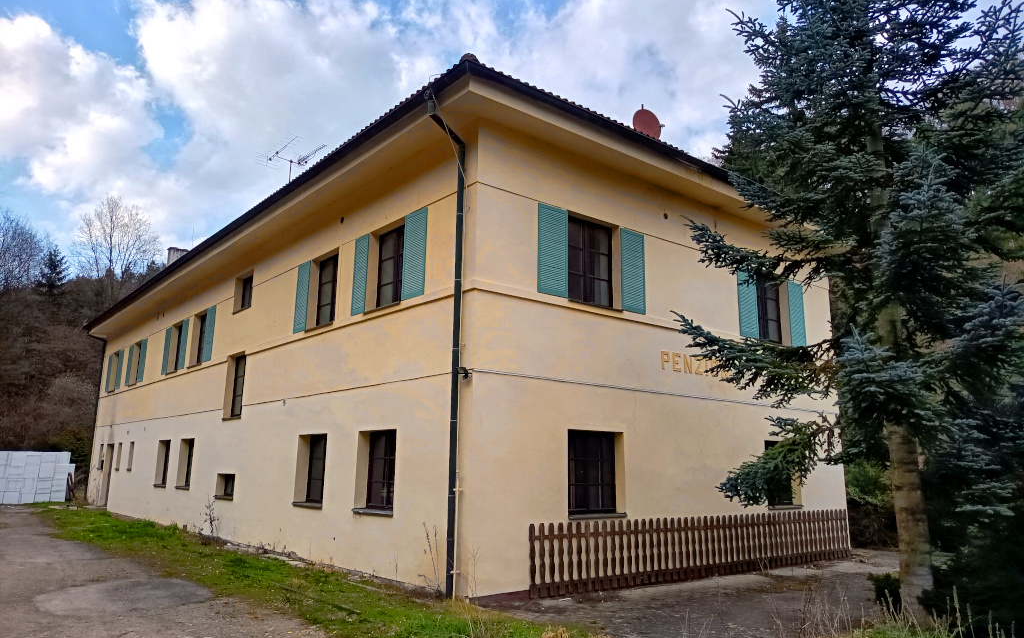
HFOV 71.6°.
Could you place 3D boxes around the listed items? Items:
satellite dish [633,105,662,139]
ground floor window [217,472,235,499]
[{"bbox_3d":[3.210,-4.484,16.276,0.800,0.880,0.450,8,-14,-31],"label":"satellite dish"},{"bbox_3d":[-6.458,3.837,16.336,0.180,0.500,1.140,11,-16,-40],"label":"ground floor window"}]

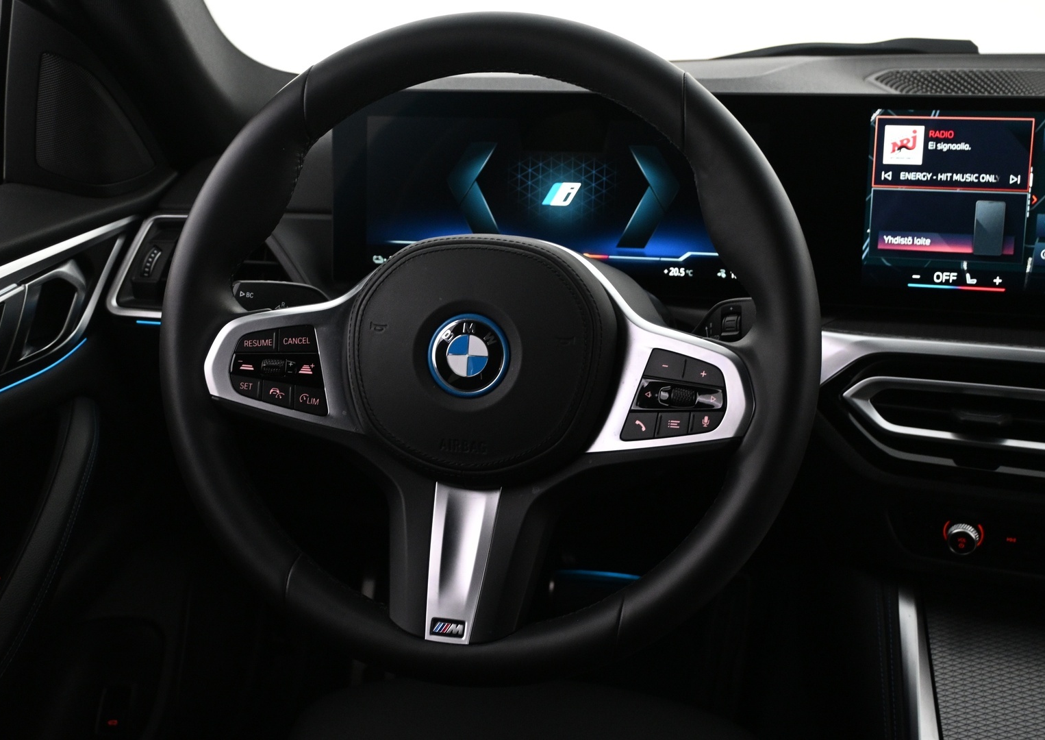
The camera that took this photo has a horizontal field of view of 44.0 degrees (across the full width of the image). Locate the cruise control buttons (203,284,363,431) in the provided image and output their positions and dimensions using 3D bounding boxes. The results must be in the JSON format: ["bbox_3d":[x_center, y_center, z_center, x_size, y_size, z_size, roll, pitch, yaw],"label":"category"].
[{"bbox_3d":[-0.135,-0.008,0.740,0.089,0.079,0.022,4,-1,-4],"label":"cruise control buttons"}]

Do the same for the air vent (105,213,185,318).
[{"bbox_3d":[-0.225,-0.076,0.957,0.160,0.078,0.040,3,6,9],"label":"air vent"}]

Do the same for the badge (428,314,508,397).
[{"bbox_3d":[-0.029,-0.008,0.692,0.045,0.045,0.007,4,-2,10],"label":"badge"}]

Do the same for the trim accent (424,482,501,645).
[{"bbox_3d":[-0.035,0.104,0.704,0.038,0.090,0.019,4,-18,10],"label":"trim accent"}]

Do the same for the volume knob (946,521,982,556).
[{"bbox_3d":[0.288,0.110,0.845,0.021,0.021,0.017,9,20,22],"label":"volume knob"}]

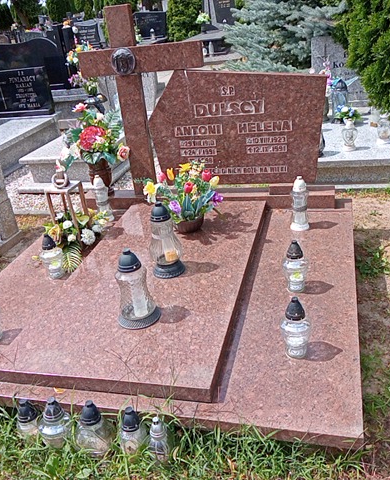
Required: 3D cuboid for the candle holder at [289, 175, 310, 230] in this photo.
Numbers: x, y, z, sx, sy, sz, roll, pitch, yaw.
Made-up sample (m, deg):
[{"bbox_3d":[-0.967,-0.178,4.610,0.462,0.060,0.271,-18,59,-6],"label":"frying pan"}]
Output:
[{"bbox_3d":[0.587,-0.211,2.906,0.107,0.306,0.107,1,28,15],"label":"candle holder"}]

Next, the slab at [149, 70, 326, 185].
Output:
[{"bbox_3d":[0.251,-0.696,3.199,1.092,0.720,0.075,1,28,15],"label":"slab"}]

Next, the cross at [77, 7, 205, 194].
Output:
[{"bbox_3d":[-0.286,-0.819,3.181,0.760,1.144,0.100,1,28,15],"label":"cross"}]

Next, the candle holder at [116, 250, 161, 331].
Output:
[{"bbox_3d":[-0.261,0.186,2.162,0.193,0.335,0.193,1,28,15],"label":"candle holder"}]

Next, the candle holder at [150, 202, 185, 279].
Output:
[{"bbox_3d":[-0.152,-0.010,2.493,0.170,0.360,0.170,1,28,15],"label":"candle holder"}]

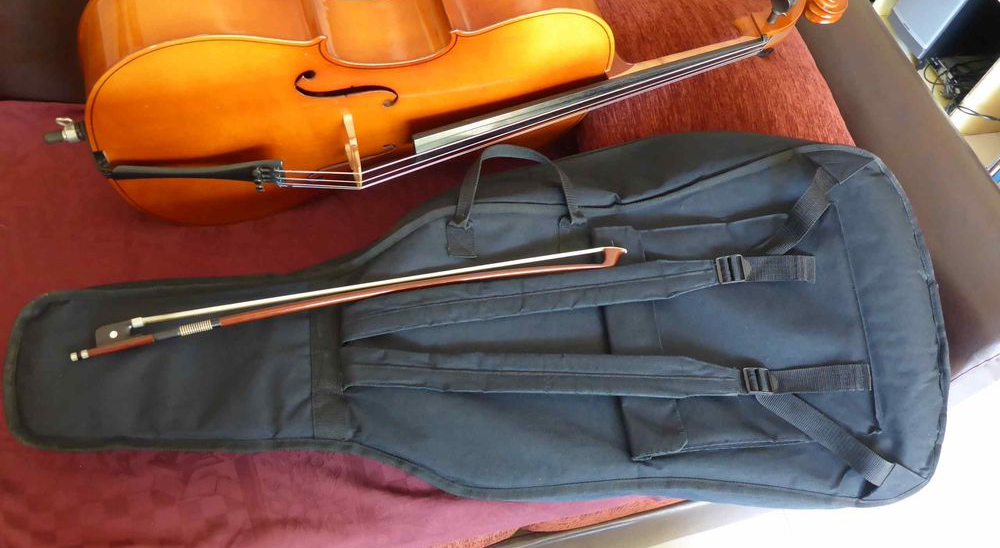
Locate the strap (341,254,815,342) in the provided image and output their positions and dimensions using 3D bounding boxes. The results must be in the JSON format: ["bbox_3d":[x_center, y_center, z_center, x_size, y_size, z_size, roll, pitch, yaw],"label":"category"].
[{"bbox_3d":[0.128,0.019,1.125,0.680,0.029,0.075,-6,59,-12],"label":"strap"}]

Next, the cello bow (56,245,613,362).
[{"bbox_3d":[-0.169,0.026,1.056,0.721,0.014,0.043,-10,60,-13],"label":"cello bow"}]

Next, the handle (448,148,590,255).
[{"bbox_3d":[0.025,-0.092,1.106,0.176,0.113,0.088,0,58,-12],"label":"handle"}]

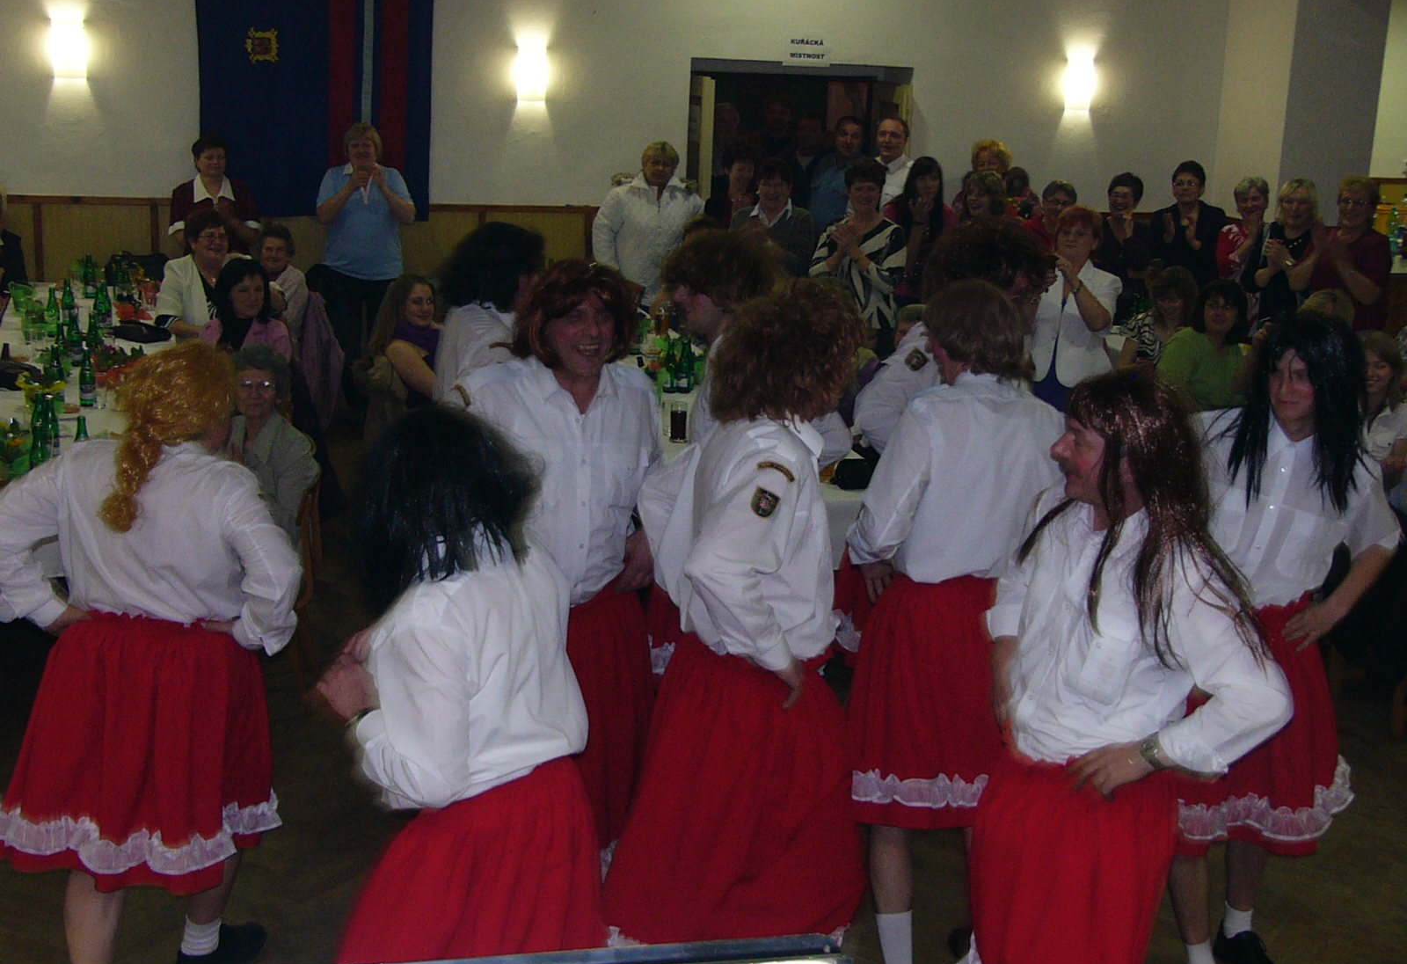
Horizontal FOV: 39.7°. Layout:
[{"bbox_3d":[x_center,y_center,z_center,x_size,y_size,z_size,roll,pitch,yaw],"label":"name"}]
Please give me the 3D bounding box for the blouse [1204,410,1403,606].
[{"bbox_3d":[1.438,0.077,4.794,0.530,0.500,0.280,7,15,19],"label":"blouse"}]

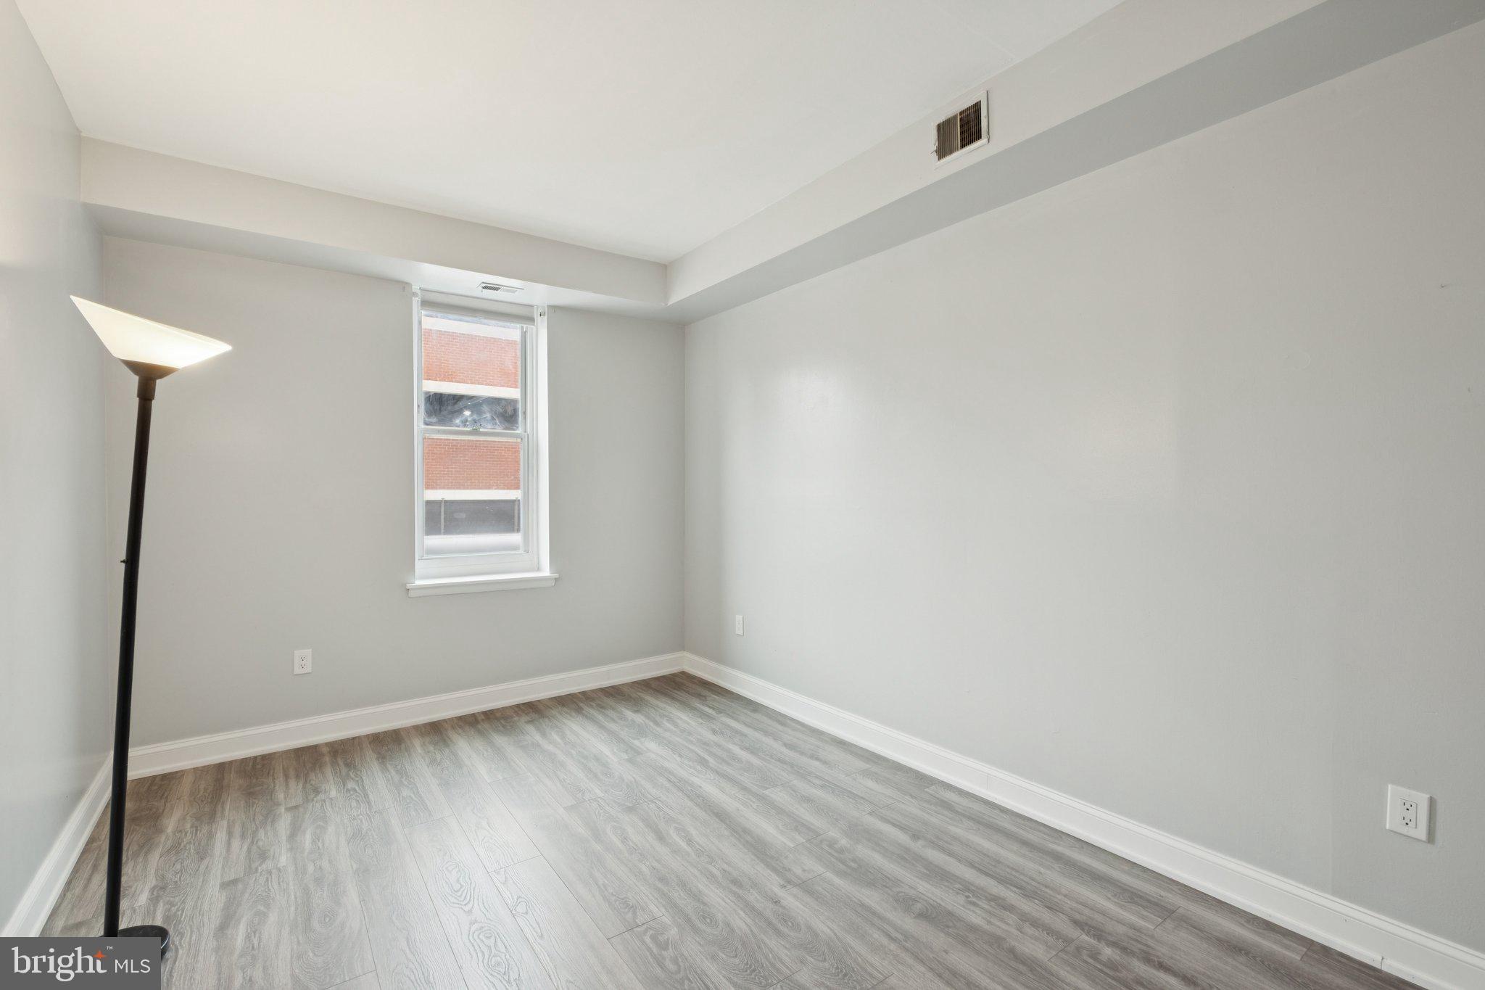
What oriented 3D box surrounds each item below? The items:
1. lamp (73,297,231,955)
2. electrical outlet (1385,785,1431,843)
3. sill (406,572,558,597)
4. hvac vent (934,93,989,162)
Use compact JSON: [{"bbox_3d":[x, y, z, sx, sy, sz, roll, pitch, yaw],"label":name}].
[{"bbox_3d":[-1.695,0.405,1.765,0.350,1.850,0.340,-1,1,-44],"label":"lamp"},{"bbox_3d":[1.796,0.859,1.668,0.008,0.123,0.079,-1,1,-38],"label":"electrical outlet"},{"bbox_3d":[-1.602,0.555,3.861,0.858,0.077,0.200,-1,1,-34],"label":"sill"},{"bbox_3d":[0.805,-1.348,2.293,0.020,0.190,0.230,-1,1,-38],"label":"hvac vent"}]

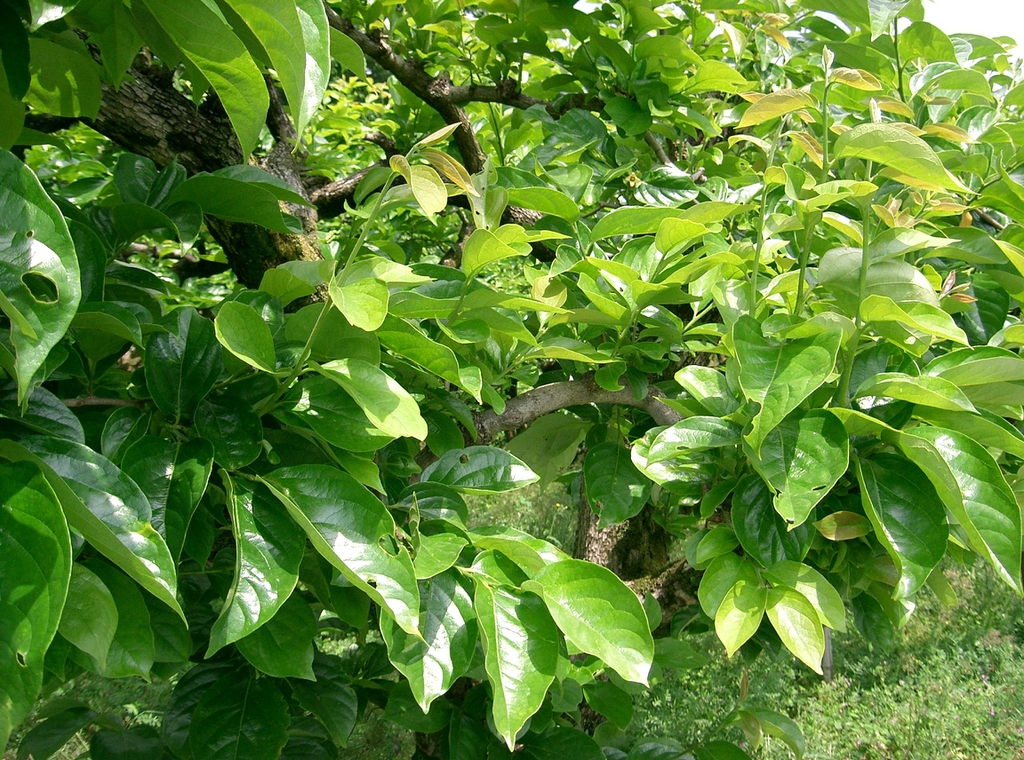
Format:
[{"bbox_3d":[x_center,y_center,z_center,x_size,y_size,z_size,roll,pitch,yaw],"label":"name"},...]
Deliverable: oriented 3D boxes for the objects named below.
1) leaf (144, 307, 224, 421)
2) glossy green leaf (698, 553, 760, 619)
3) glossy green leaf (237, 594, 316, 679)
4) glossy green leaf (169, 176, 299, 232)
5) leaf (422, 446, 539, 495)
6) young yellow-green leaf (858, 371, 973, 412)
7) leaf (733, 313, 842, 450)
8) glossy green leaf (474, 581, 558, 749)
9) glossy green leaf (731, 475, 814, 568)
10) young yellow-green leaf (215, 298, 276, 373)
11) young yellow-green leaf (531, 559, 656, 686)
[{"bbox_3d":[-0.291,-0.015,1.020,0.070,0.110,0.024,4,-22,-2],"label":"leaf"},{"bbox_3d":[0.221,0.210,1.170,0.052,0.076,0.018,20,-23,23],"label":"glossy green leaf"},{"bbox_3d":[-0.197,0.202,0.950,0.070,0.105,0.020,-20,-25,-16],"label":"glossy green leaf"},{"bbox_3d":[-0.264,-0.164,1.080,0.135,0.070,0.030,15,53,15],"label":"glossy green leaf"},{"bbox_3d":[-0.028,0.083,1.050,0.110,0.020,0.054,5,41,15],"label":"leaf"},{"bbox_3d":[0.381,0.012,1.080,0.116,0.030,0.058,9,1,12],"label":"young yellow-green leaf"},{"bbox_3d":[0.226,0.004,0.950,0.085,0.030,0.125,7,51,5],"label":"leaf"},{"bbox_3d":[0.003,0.229,0.930,0.072,0.142,0.030,-13,-20,21],"label":"glossy green leaf"},{"bbox_3d":[0.254,0.139,1.120,0.080,0.125,0.020,-17,-18,6],"label":"glossy green leaf"},{"bbox_3d":[-0.227,-0.036,0.980,0.050,0.076,0.018,-24,21,32],"label":"young yellow-green leaf"},{"bbox_3d":[0.066,0.197,0.940,0.135,0.025,0.080,42,46,21],"label":"young yellow-green leaf"}]

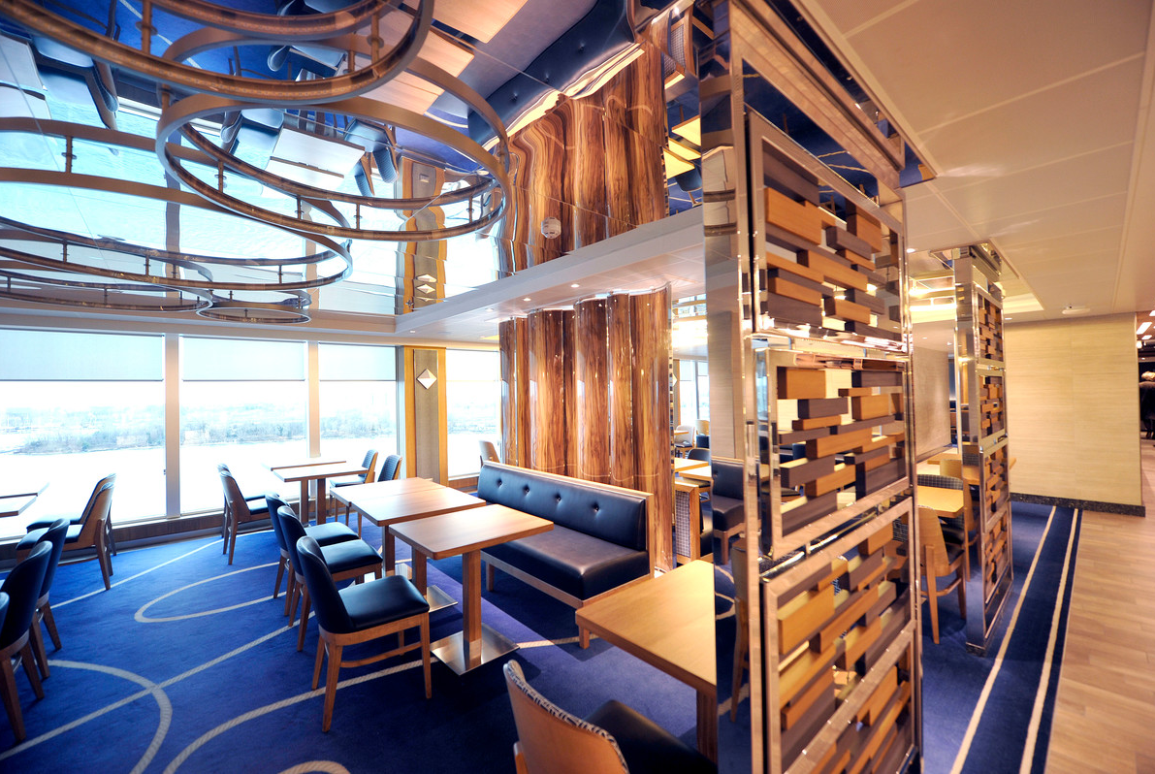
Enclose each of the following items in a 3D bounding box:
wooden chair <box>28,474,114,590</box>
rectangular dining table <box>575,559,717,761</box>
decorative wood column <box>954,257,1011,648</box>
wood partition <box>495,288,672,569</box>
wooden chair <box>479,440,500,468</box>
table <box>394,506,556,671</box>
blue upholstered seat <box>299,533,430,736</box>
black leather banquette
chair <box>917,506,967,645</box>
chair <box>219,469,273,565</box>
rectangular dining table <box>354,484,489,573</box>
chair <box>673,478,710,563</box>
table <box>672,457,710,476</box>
[{"bbox_3d":[-4.219,1.254,3.806,0.555,0.855,0.490,-1,-1,-41],"label":"wooden chair"},{"bbox_3d":[0.494,1.183,1.620,0.740,0.749,0.660,-1,-1,-42],"label":"rectangular dining table"},{"bbox_3d":[2.773,0.359,3.065,1.280,2.330,0.090,-1,-1,-42],"label":"decorative wood column"},{"bbox_3d":[-0.039,0.387,4.273,0.300,2.300,2.350,-1,-1,-41],"label":"wood partition"},{"bbox_3d":[-1.159,1.221,6.793,0.555,0.855,0.490,-1,-1,-37],"label":"wooden chair"},{"bbox_3d":[-0.629,1.204,2.723,0.757,0.750,0.650,0,-1,-41],"label":"table"},{"bbox_3d":[-1.130,1.173,2.370,0.555,0.855,0.490,-1,-1,-37],"label":"blue upholstered seat"},{"bbox_3d":[-0.490,1.185,3.806,0.685,0.810,2.337,0,-1,-41],"label":"black leather banquette"},{"bbox_3d":[2.192,1.118,2.980,0.555,0.835,0.490,-1,-1,-38],"label":"chair"},{"bbox_3d":[-3.237,1.241,4.499,0.555,0.855,0.490,-1,-1,-42],"label":"chair"},{"bbox_3d":[-1.159,1.221,3.314,0.757,0.750,0.650,0,-1,-41],"label":"rectangular dining table"},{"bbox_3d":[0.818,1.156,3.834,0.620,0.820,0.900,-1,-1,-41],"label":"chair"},{"bbox_3d":[0.945,1.203,4.867,0.757,0.750,0.650,0,-1,-41],"label":"table"}]

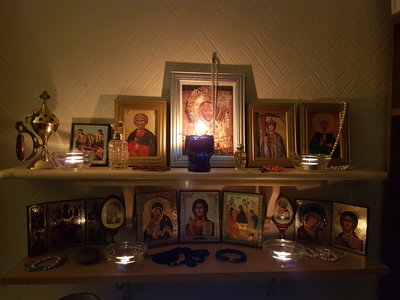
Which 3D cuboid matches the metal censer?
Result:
[{"bbox_3d":[-0.355,-0.044,0.660,0.091,0.170,0.066,1,3,-5],"label":"metal censer"}]

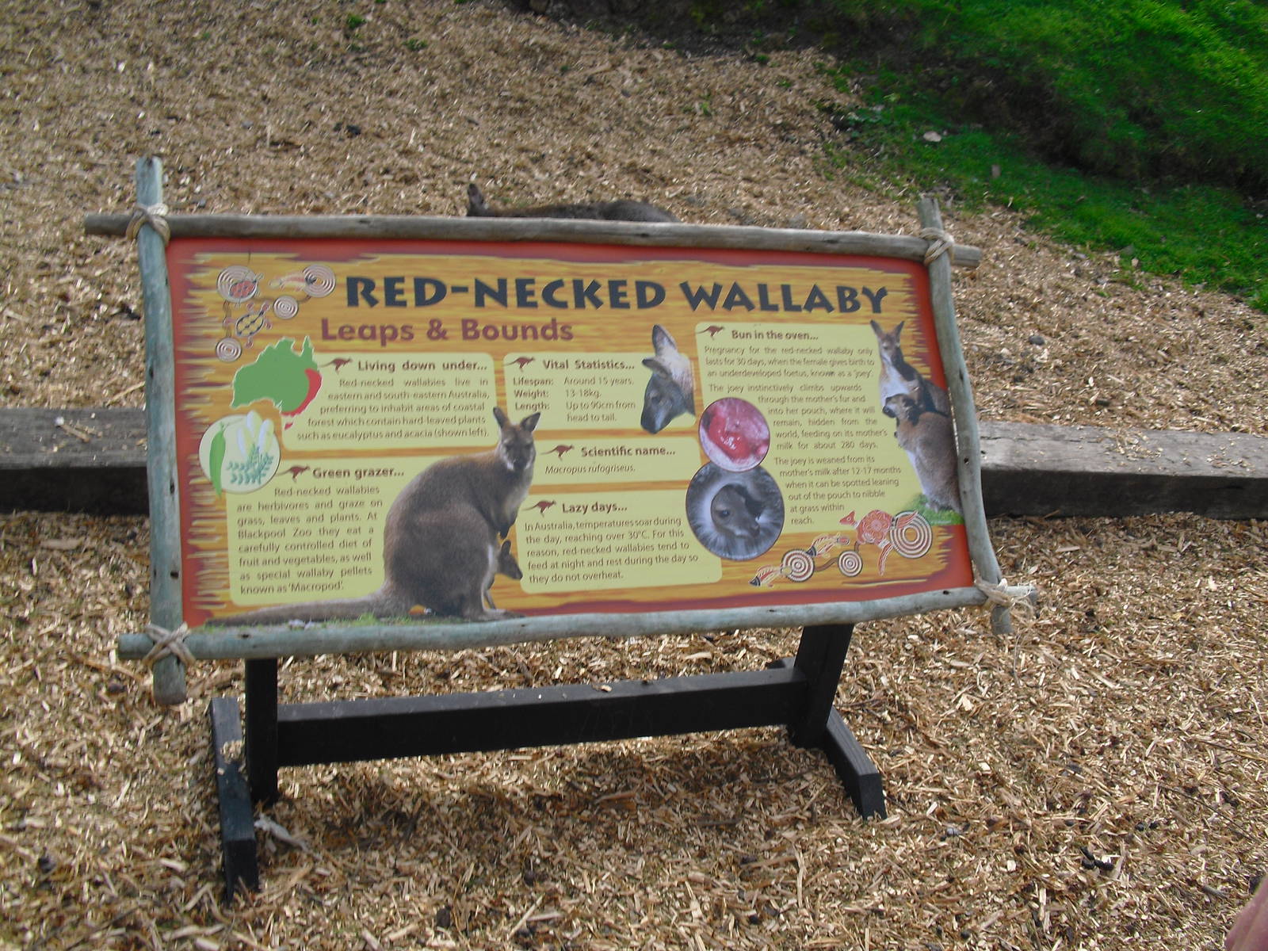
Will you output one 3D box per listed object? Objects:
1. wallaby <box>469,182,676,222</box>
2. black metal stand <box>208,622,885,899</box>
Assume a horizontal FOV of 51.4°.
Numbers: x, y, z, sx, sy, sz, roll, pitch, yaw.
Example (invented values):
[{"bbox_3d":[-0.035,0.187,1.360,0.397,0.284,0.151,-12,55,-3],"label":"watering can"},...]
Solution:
[{"bbox_3d":[-0.137,-0.778,4.100,0.820,0.300,0.320,1,29,-16],"label":"wallaby"},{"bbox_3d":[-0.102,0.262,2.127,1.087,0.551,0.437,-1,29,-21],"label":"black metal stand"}]

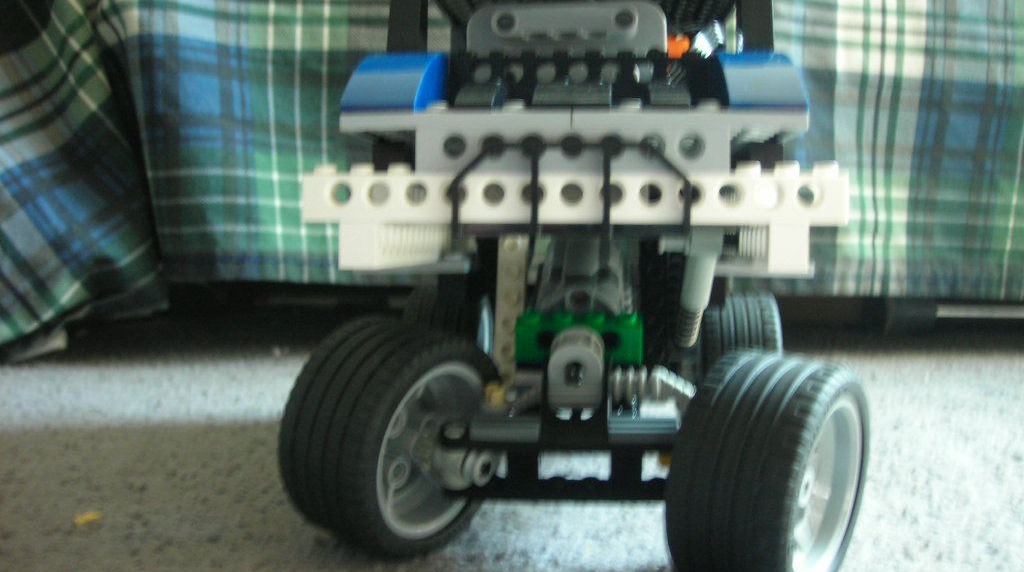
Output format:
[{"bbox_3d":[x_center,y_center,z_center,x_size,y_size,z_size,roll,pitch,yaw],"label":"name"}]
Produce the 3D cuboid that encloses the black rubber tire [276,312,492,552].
[{"bbox_3d":[-0.028,0.036,0.270,0.028,0.056,0.056,12,10,35],"label":"black rubber tire"}]

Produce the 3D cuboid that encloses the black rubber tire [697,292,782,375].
[{"bbox_3d":[0.092,0.031,0.455,0.028,0.056,0.056,1,4,5],"label":"black rubber tire"}]

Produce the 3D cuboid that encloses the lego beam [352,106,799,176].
[{"bbox_3d":[0.013,-0.030,0.238,0.096,0.014,0.013,1,4,5],"label":"lego beam"}]

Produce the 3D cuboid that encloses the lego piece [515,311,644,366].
[{"bbox_3d":[0.017,0.013,0.283,0.032,0.011,0.008,1,10,5],"label":"lego piece"}]

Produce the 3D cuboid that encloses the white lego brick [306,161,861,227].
[{"bbox_3d":[0.013,-0.019,0.236,0.112,0.011,0.008,1,4,5],"label":"white lego brick"}]

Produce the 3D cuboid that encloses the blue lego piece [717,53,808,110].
[{"bbox_3d":[0.054,-0.043,0.242,0.016,0.015,0.032,1,4,5],"label":"blue lego piece"}]

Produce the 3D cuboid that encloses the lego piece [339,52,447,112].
[{"bbox_3d":[-0.026,-0.045,0.250,0.016,0.015,0.032,1,4,5],"label":"lego piece"}]

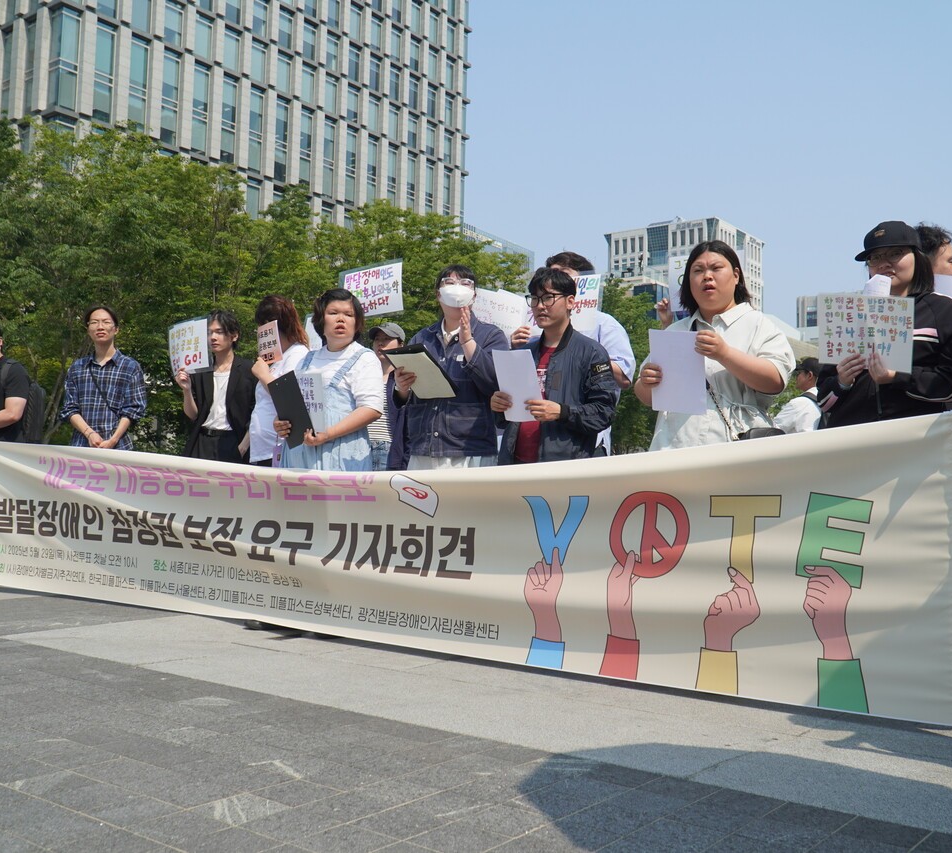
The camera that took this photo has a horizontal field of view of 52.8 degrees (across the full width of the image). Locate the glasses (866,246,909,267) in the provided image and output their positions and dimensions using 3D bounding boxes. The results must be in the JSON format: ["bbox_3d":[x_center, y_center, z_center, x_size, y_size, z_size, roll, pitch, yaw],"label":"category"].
[{"bbox_3d":[1.392,-0.552,3.197,0.140,0.047,0.140,4,-4,-43],"label":"glasses"}]

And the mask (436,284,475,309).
[{"bbox_3d":[-0.087,-0.573,4.200,0.155,0.105,0.090,1,-3,-3],"label":"mask"}]

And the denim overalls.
[{"bbox_3d":[-0.703,0.152,4.524,0.480,1.030,0.360,-1,-3,27],"label":"denim overalls"}]

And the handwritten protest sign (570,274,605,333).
[{"bbox_3d":[0.403,-0.558,4.320,0.390,0.275,0.020,-1,-7,31],"label":"handwritten protest sign"}]

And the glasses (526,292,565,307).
[{"bbox_3d":[0.287,-0.526,3.960,0.145,0.050,0.145,-1,2,35],"label":"glasses"}]

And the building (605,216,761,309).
[{"bbox_3d":[71.093,-22.835,326.711,41.000,82.700,41.000,-1,-4,39],"label":"building"}]

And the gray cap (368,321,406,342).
[{"bbox_3d":[-0.530,-0.566,5.750,0.180,0.150,0.260,-1,-3,34],"label":"gray cap"}]

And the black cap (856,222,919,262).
[{"bbox_3d":[1.369,-0.617,3.200,0.270,0.150,0.190,4,-4,-43],"label":"black cap"}]

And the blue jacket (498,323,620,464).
[{"bbox_3d":[0.344,-0.104,4.000,0.490,0.650,0.340,-1,-4,34],"label":"blue jacket"}]

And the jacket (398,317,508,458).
[{"bbox_3d":[-0.101,-0.175,4.300,0.500,0.640,0.360,0,-3,20],"label":"jacket"}]

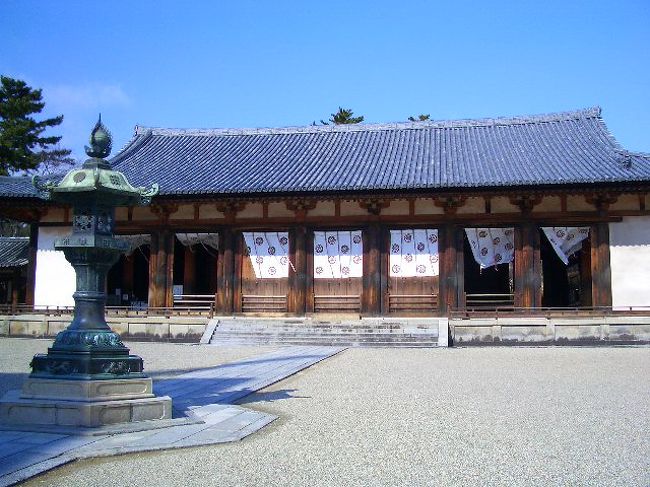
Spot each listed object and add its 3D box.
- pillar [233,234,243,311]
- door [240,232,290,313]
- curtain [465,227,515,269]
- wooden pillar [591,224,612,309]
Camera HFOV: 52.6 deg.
[{"bbox_3d":[-4.622,1.453,34.705,0.470,4.500,0.450,0,-6,8],"label":"pillar"},{"bbox_3d":[-3.100,1.537,34.229,2.565,4.225,0.150,-1,-6,7],"label":"door"},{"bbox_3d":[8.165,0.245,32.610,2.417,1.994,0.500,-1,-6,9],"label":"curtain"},{"bbox_3d":[13.195,1.108,31.383,0.885,4.258,0.600,-1,-6,9],"label":"wooden pillar"}]

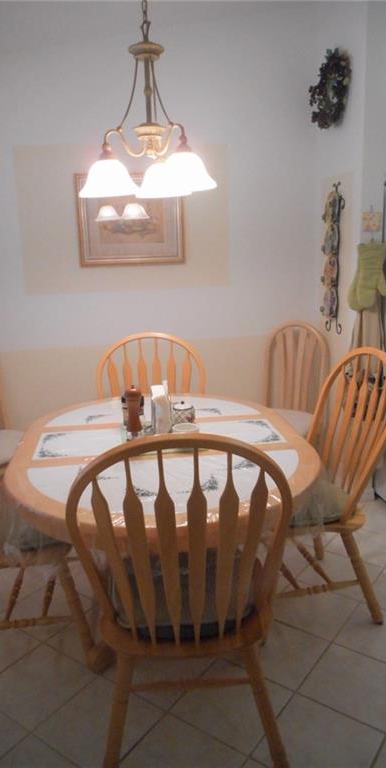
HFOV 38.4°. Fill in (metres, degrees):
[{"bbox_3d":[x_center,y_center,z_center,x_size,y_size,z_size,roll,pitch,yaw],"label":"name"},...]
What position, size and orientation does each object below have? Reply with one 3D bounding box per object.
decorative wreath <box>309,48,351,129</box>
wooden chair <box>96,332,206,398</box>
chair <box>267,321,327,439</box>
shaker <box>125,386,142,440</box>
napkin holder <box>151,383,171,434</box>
[{"bbox_3d":[0.741,-1.608,3.020,0.110,0.400,0.390,-4,13,-8],"label":"decorative wreath"},{"bbox_3d":[-0.198,0.285,2.819,0.550,1.025,0.602,-3,13,-3],"label":"wooden chair"},{"bbox_3d":[0.539,0.192,3.144,0.440,1.010,0.585,4,14,25],"label":"chair"},{"bbox_3d":[-0.221,0.100,2.054,0.060,0.190,0.060,-2,13,0],"label":"shaker"},{"bbox_3d":[-0.129,0.095,2.119,0.068,0.165,0.130,-4,13,-7],"label":"napkin holder"}]

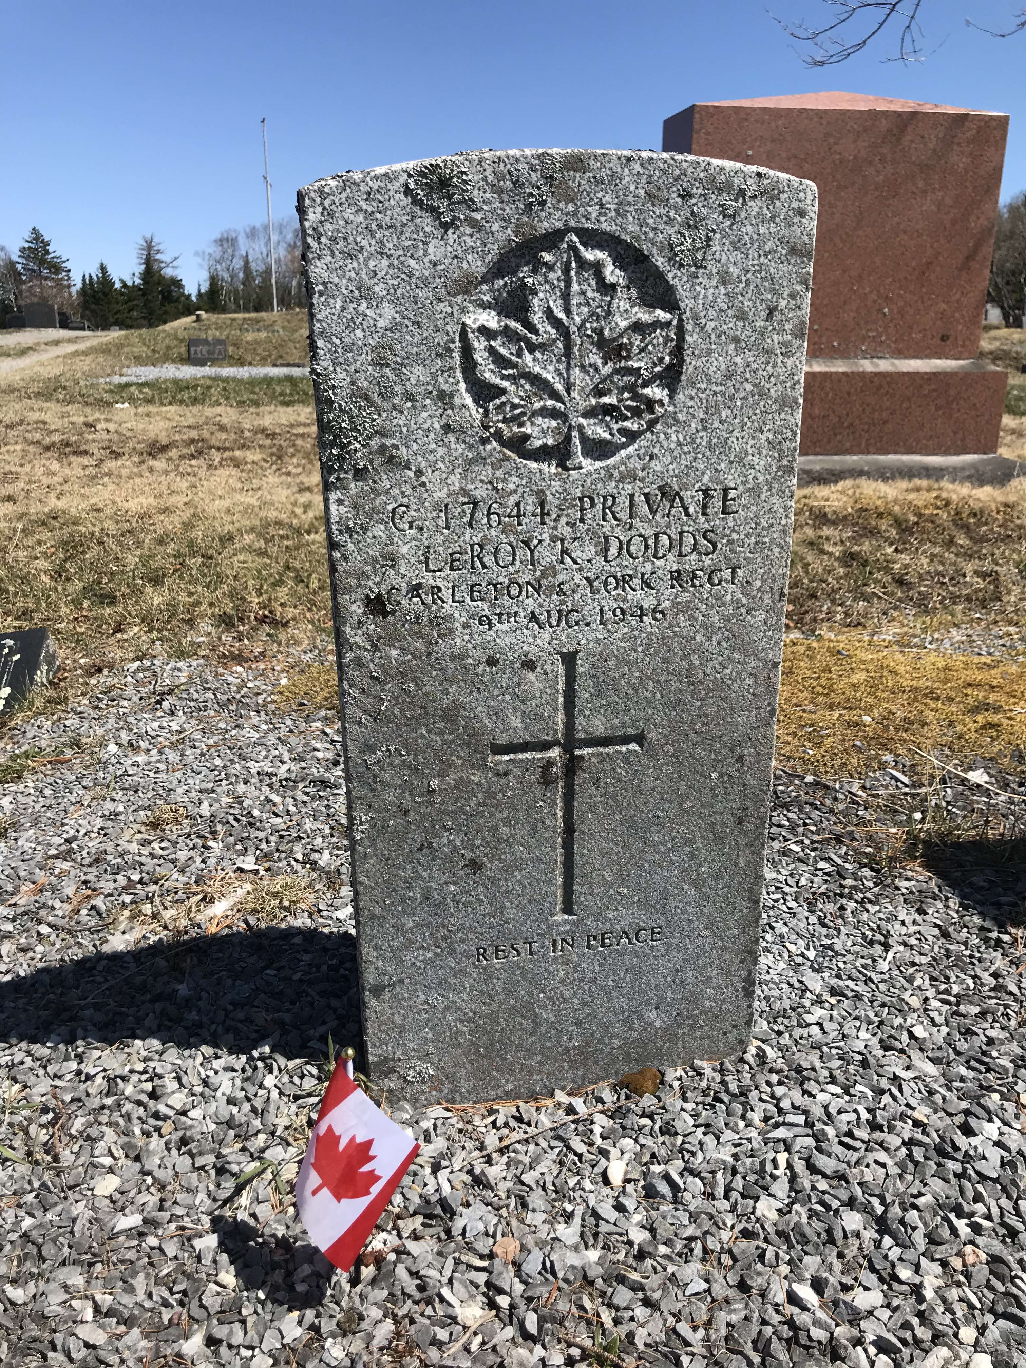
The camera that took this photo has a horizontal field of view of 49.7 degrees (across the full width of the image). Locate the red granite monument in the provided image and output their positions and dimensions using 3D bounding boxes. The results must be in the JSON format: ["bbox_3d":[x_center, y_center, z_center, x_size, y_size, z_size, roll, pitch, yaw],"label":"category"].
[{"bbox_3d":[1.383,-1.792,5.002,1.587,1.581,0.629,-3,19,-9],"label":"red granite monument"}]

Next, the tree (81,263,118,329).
[{"bbox_3d":[-24.003,-22.562,64.406,2.239,3.698,2.239,0,19,0],"label":"tree"}]

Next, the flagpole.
[{"bbox_3d":[-10.036,-19.287,45.794,0.170,7.514,0.170,0,19,0],"label":"flagpole"}]

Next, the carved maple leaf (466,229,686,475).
[{"bbox_3d":[0.045,-0.253,0.849,0.168,0.174,0.018,-4,21,-8],"label":"carved maple leaf"}]

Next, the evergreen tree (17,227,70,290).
[{"bbox_3d":[-31.458,-27.266,74.020,3.789,6.106,3.789,0,19,0],"label":"evergreen tree"}]

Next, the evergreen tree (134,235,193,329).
[{"bbox_3d":[-21.298,-24.377,67.139,3.372,5.364,3.372,0,19,0],"label":"evergreen tree"}]

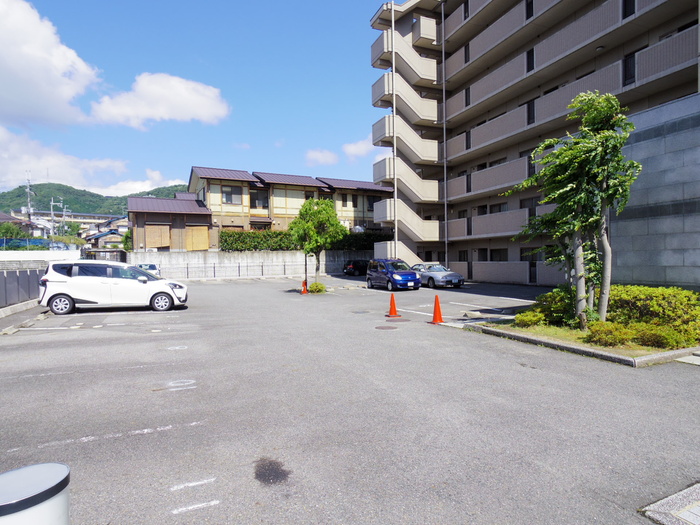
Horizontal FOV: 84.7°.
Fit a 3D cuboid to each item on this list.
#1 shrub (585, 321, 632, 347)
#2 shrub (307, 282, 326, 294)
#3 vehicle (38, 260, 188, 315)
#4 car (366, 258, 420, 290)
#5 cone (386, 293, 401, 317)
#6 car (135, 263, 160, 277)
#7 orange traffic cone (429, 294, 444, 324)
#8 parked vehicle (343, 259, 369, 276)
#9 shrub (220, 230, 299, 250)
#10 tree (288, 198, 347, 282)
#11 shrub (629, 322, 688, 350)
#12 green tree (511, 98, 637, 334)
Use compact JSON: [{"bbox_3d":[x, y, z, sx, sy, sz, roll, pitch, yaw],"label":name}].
[{"bbox_3d":[4.810,1.295,7.150,0.720,0.380,0.820,-1,0,-24],"label":"shrub"},{"bbox_3d":[-1.750,1.420,21.100,0.950,0.620,0.900,-2,1,-23],"label":"shrub"},{"bbox_3d":[-7.740,0.770,12.980,4.235,1.675,1.695,0,0,-25],"label":"vehicle"},{"bbox_3d":[2.400,0.670,21.400,1.660,1.680,3.860,-2,1,-22],"label":"car"},{"bbox_3d":[1.305,1.270,11.500,0.400,0.700,0.400,-1,0,-17],"label":"cone"},{"bbox_3d":[-14.950,0.800,28.500,1.580,1.500,3.650,-1,0,-24],"label":"car"},{"bbox_3d":[2.150,1.160,9.420,0.380,0.700,0.380,-2,1,-23],"label":"orange traffic cone"},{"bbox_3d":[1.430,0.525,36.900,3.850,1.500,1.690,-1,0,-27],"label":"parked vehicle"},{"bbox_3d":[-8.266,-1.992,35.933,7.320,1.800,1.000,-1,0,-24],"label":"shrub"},{"bbox_3d":[-1.770,-0.980,21.300,3.350,5.200,3.200,-1,1,0],"label":"tree"},{"bbox_3d":[5.600,1.285,6.980,0.780,0.400,0.920,-1,0,-24],"label":"shrub"},{"bbox_3d":[4.680,-1.130,8.100,2.400,4.900,2.200,-1,1,27],"label":"green tree"}]

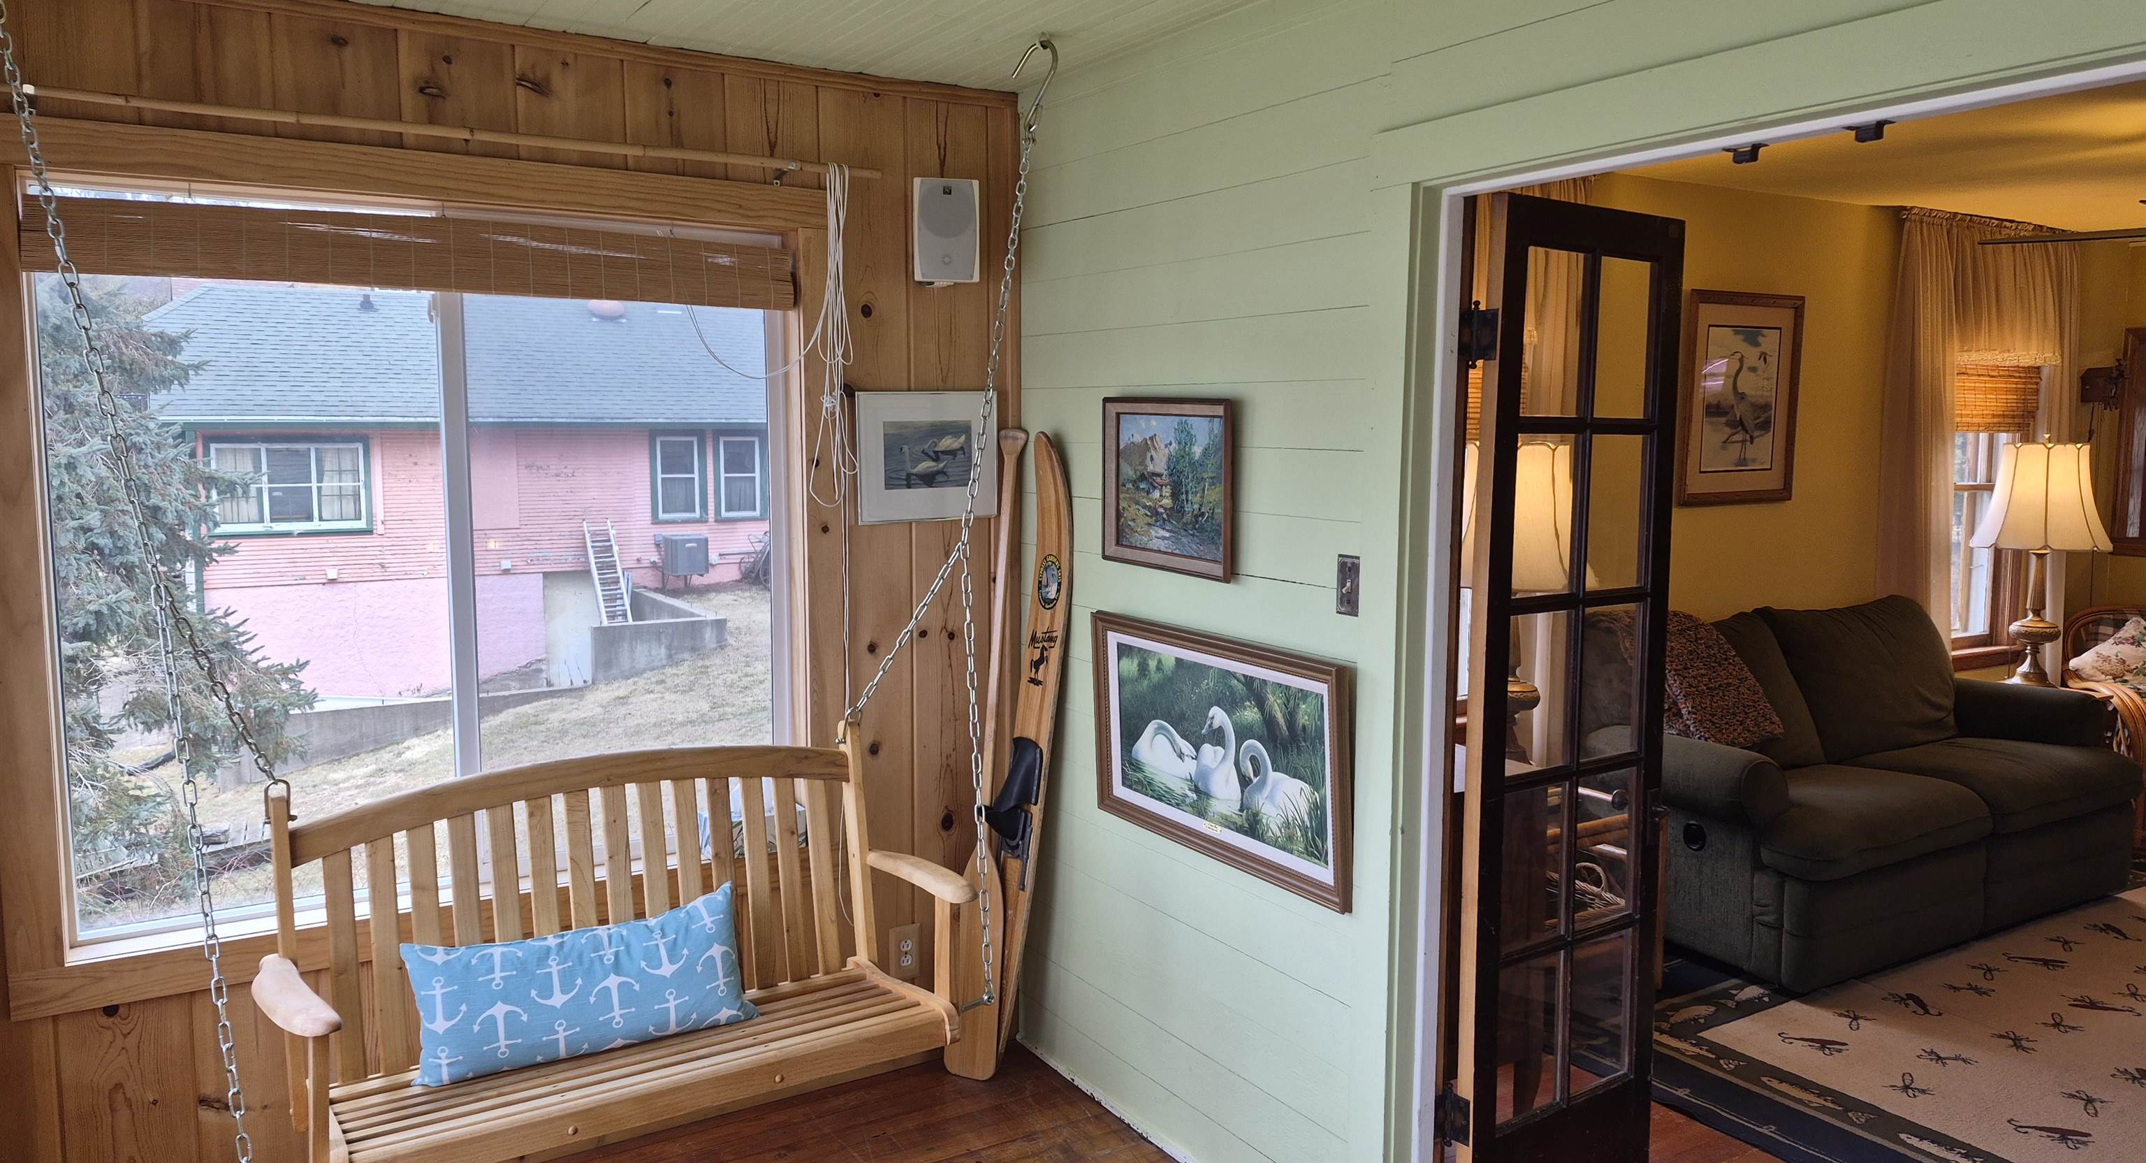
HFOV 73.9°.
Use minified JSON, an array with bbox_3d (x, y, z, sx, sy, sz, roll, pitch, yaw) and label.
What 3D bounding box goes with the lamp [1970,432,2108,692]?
[{"bbox_3d":[3.698,-0.080,5.438,0.540,0.950,0.540,-3,7,-30],"label":"lamp"}]

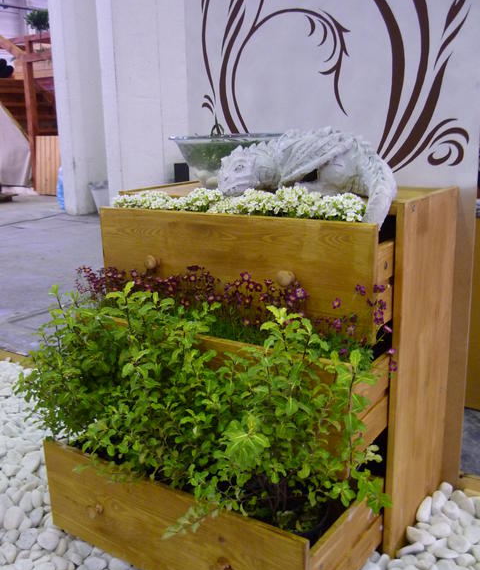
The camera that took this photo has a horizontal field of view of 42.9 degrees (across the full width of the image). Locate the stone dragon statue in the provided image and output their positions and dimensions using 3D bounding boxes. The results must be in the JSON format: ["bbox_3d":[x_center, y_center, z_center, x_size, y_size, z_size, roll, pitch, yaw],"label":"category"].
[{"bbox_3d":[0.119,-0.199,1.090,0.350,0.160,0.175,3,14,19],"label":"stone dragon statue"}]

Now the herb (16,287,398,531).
[{"bbox_3d":[-0.127,0.198,1.047,0.700,0.395,0.240,8,16,34],"label":"herb"}]

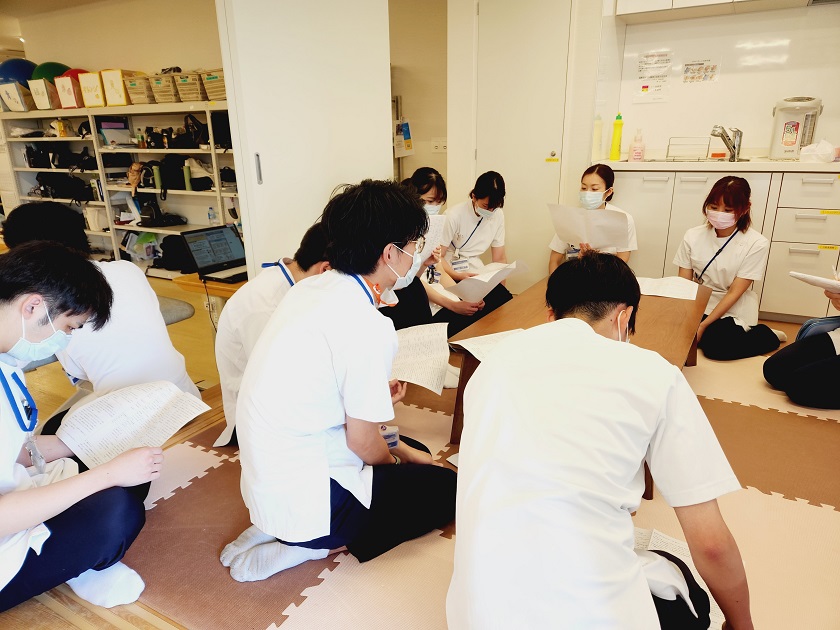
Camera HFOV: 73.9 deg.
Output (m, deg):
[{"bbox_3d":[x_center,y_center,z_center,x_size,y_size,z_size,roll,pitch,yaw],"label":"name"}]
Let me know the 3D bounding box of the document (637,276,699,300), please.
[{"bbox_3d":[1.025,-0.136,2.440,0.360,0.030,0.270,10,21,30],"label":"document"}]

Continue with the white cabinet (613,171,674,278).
[{"bbox_3d":[1.338,-0.526,3.468,0.440,0.740,0.500,9,20,30],"label":"white cabinet"}]

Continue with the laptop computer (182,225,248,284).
[{"bbox_3d":[-0.962,-0.327,2.887,0.330,0.222,0.350,9,21,29],"label":"laptop computer"}]

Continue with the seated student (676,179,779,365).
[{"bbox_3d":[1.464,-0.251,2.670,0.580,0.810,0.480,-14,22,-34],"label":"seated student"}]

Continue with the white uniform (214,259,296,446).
[{"bbox_3d":[-0.434,0.113,1.750,0.440,0.610,0.480,-6,18,-17],"label":"white uniform"}]

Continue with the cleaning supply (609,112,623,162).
[{"bbox_3d":[1.182,-1.065,3.343,0.064,0.268,0.057,8,20,26],"label":"cleaning supply"}]

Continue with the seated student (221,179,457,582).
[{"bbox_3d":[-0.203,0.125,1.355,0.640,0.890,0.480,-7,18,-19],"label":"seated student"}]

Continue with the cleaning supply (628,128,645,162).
[{"bbox_3d":[1.236,-0.963,3.160,0.085,0.185,0.060,7,19,24],"label":"cleaning supply"}]

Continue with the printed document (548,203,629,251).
[{"bbox_3d":[0.808,-0.418,2.667,0.385,0.260,0.070,10,61,31],"label":"printed document"}]

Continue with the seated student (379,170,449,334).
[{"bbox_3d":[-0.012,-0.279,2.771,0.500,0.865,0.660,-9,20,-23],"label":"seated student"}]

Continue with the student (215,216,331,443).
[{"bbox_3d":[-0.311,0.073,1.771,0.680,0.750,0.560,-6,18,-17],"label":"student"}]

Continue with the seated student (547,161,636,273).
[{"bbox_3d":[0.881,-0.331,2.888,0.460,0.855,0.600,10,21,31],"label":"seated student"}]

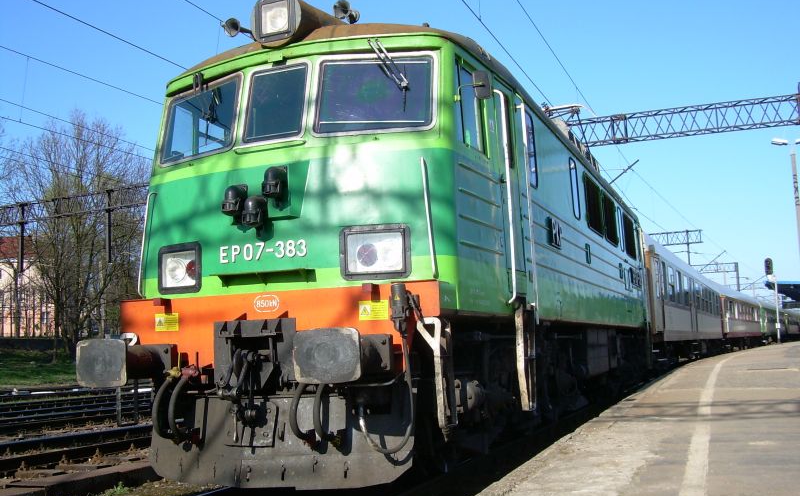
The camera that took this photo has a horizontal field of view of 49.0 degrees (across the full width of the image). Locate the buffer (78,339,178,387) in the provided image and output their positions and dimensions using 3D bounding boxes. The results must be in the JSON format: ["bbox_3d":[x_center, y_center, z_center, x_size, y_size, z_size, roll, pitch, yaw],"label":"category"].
[{"bbox_3d":[-1.952,0.834,6.393,0.450,0.335,0.640,-4,-7,22],"label":"buffer"}]

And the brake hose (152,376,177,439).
[{"bbox_3d":[-1.705,1.165,6.329,0.070,0.450,0.260,-4,-7,22],"label":"brake hose"}]

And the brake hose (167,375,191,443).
[{"bbox_3d":[-1.570,1.154,6.249,0.070,0.490,0.280,-4,-7,22],"label":"brake hose"}]

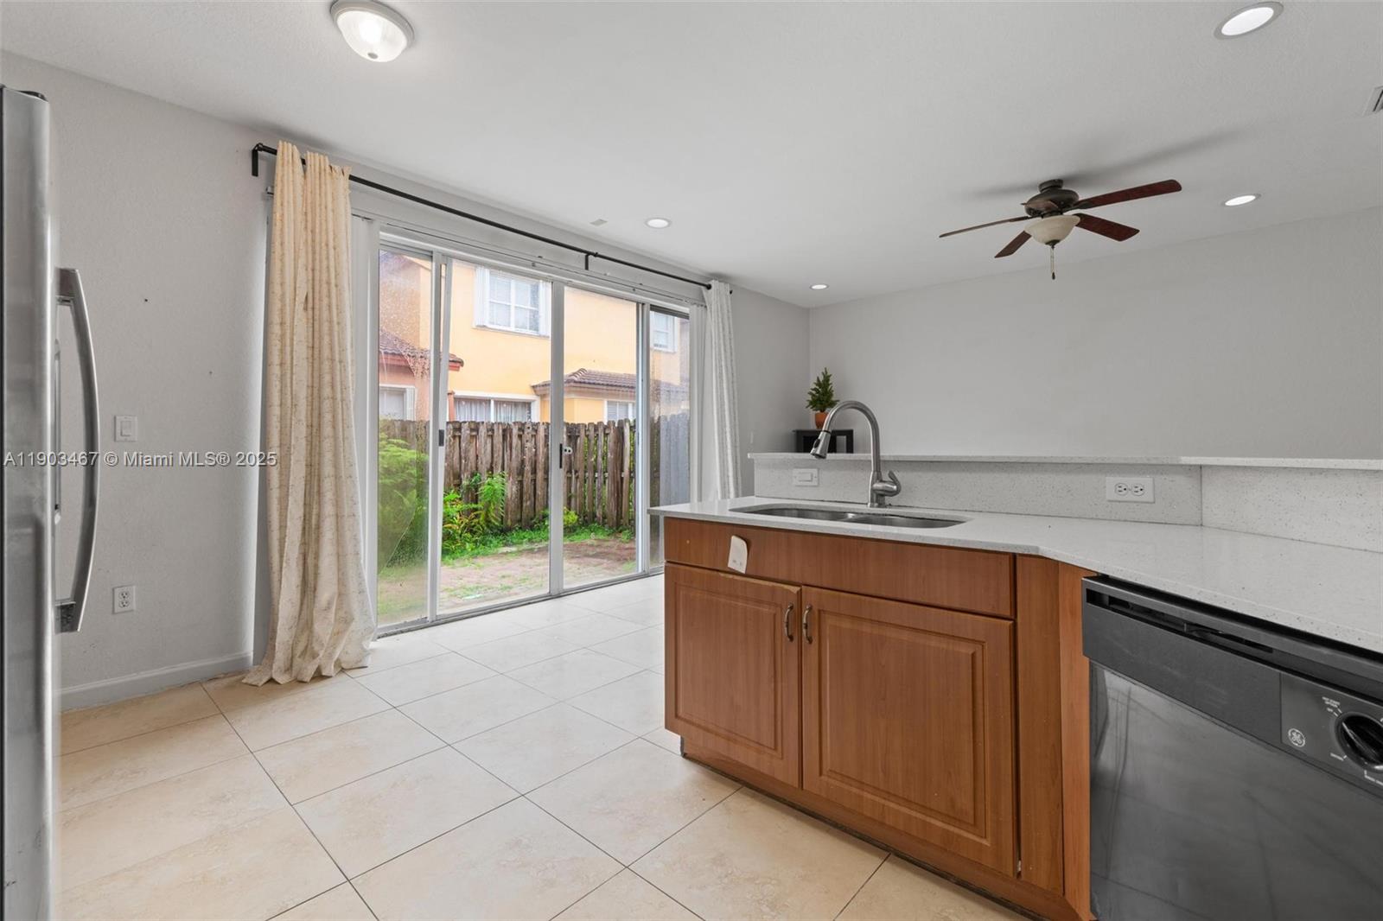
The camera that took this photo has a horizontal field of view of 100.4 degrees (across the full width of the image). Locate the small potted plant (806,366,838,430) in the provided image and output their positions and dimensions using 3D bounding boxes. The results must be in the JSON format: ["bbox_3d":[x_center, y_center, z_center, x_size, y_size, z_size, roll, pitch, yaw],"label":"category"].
[{"bbox_3d":[1.385,-0.658,6.100,0.330,0.650,0.330,0,1,0],"label":"small potted plant"}]

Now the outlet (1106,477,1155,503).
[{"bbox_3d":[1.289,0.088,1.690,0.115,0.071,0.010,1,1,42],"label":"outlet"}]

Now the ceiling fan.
[{"bbox_3d":[2.250,-1.430,3.600,1.250,0.540,1.250,0,1,0],"label":"ceiling fan"}]

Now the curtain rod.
[{"bbox_3d":[-0.960,-1.510,4.200,0.110,0.145,3.600,1,1,44],"label":"curtain rod"}]

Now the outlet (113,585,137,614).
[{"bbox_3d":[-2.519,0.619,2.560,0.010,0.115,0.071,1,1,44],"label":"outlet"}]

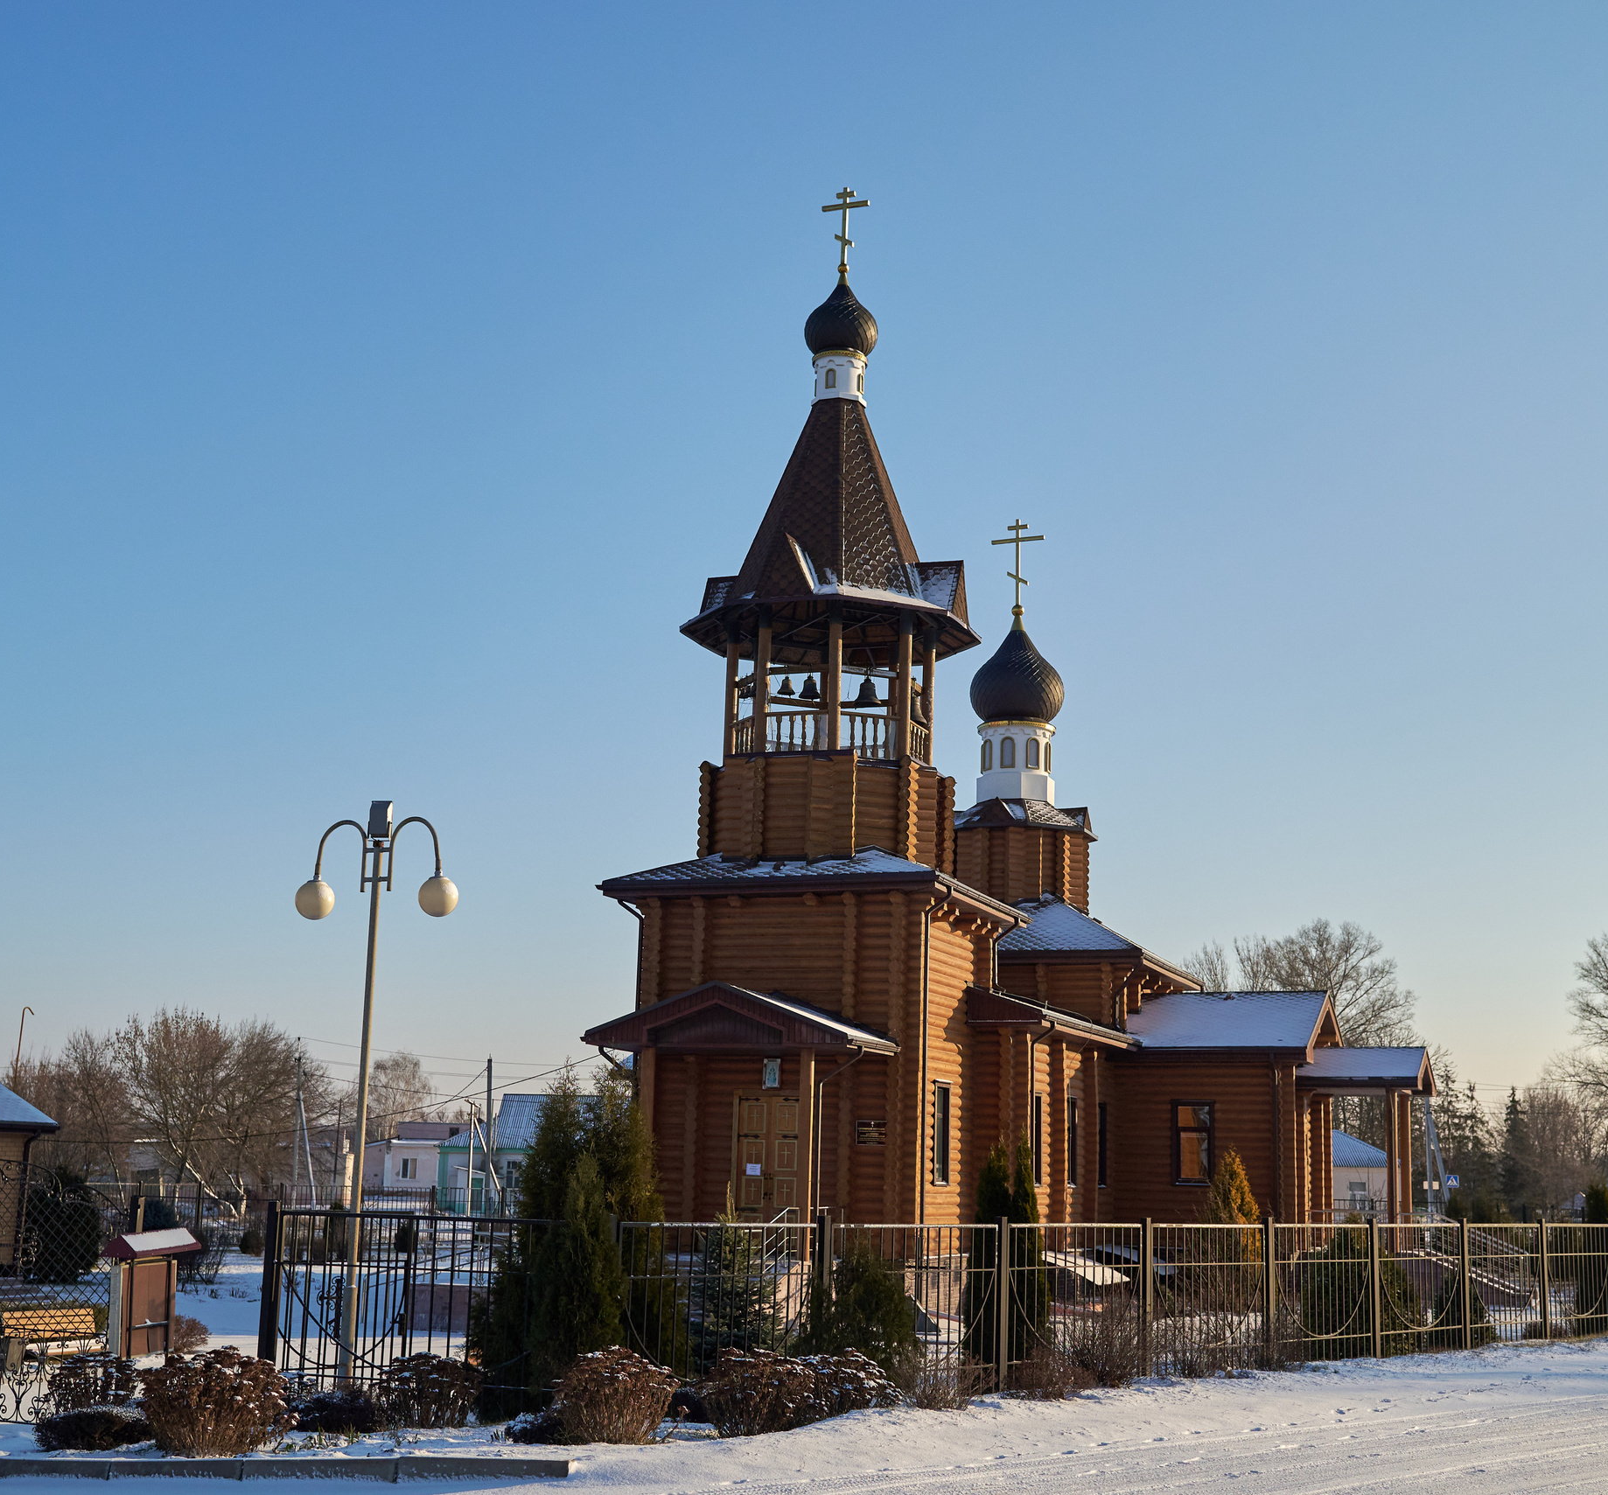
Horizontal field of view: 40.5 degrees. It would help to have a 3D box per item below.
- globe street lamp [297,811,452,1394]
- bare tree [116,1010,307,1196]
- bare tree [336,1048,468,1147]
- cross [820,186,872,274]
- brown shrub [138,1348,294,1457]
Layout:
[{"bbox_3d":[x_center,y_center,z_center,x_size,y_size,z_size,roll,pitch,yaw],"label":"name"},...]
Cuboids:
[{"bbox_3d":[-3.809,2.994,18.653,1.420,5.150,0.360,-2,-12,20],"label":"globe street lamp"},{"bbox_3d":[-22.569,13.895,82.756,7.300,7.858,7.000,5,-12,-15],"label":"bare tree"},{"bbox_3d":[-29.242,27.127,157.576,9.000,10.221,8.500,4,-11,-10],"label":"bare tree"},{"bbox_3d":[0.939,-11.516,48.509,1.154,2.018,0.100,-2,-12,20],"label":"cross"},{"bbox_3d":[-4.079,4.528,15.086,1.080,0.730,1.030,4,-12,-14],"label":"brown shrub"}]

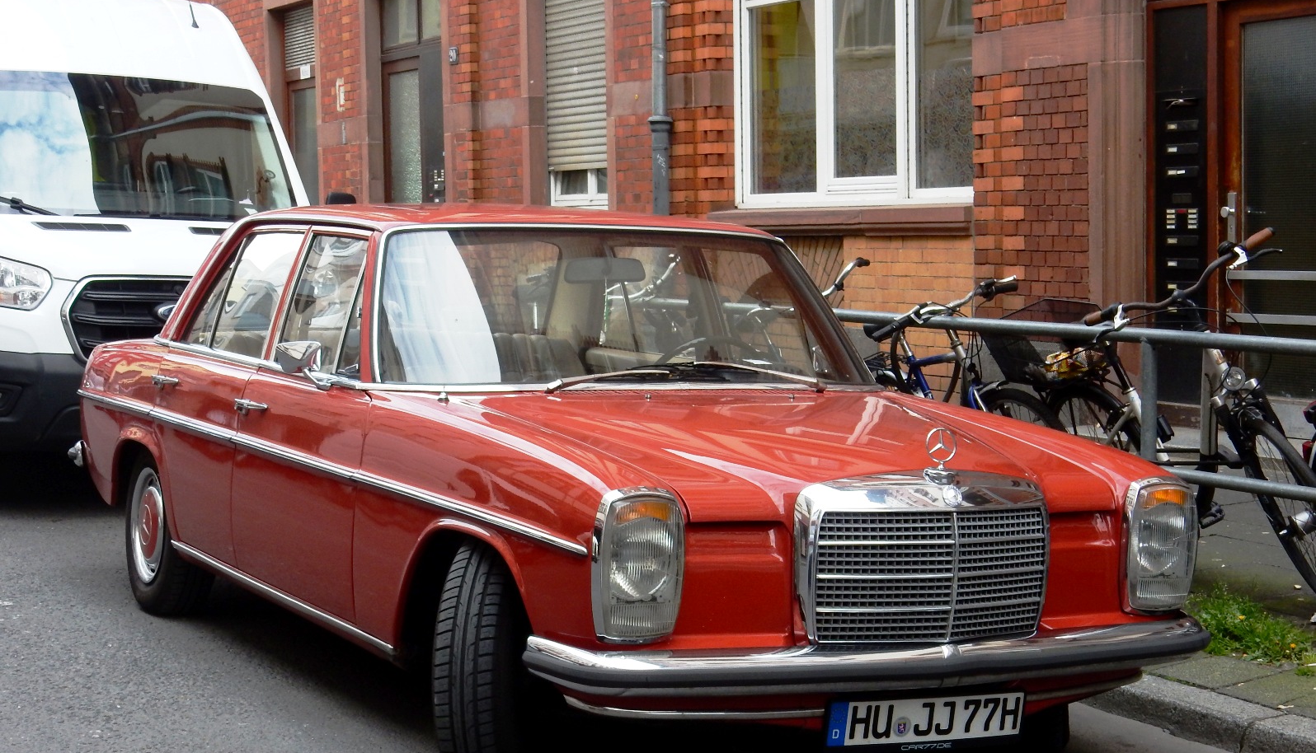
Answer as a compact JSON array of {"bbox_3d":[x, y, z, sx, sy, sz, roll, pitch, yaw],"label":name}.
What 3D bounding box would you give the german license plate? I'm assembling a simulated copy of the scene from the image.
[{"bbox_3d":[0.590,0.753,5.001,0.510,0.115,0.020,0,10,-27],"label":"german license plate"}]

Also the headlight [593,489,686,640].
[{"bbox_3d":[-0.051,0.392,4.765,0.220,0.335,0.110,0,4,-27],"label":"headlight"}]

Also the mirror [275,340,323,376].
[{"bbox_3d":[-0.954,-0.048,6.050,0.135,0.100,0.080,1,4,-17],"label":"mirror"}]

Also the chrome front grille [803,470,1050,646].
[{"bbox_3d":[0.602,0.396,4.996,0.635,0.365,0.160,0,4,-27],"label":"chrome front grille"}]

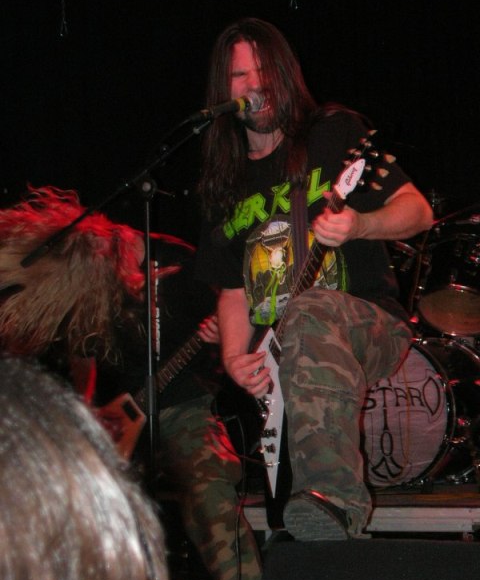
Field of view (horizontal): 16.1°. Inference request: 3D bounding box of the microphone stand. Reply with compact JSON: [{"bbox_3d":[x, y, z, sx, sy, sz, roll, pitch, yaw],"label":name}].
[{"bbox_3d":[-0.255,0.280,3.980,0.600,1.380,0.500,-2,4,-27],"label":"microphone stand"}]

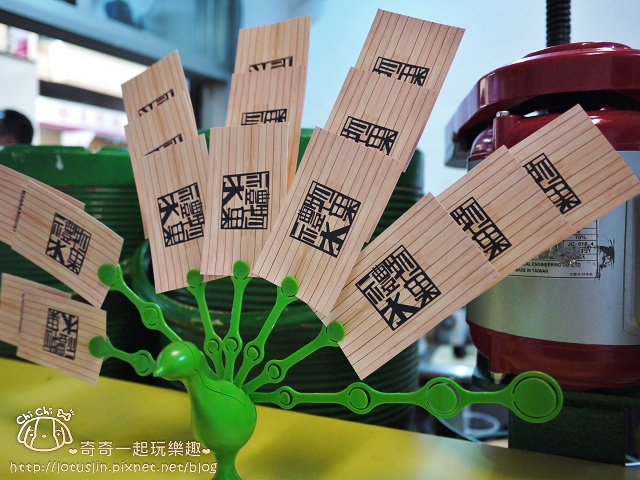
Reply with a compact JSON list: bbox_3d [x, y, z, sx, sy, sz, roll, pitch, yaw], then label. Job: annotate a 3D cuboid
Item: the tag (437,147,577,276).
[{"bbox_3d":[0.077,-0.001,0.277,0.090,0.054,0.002,-38,-15,15],"label":"tag"}]

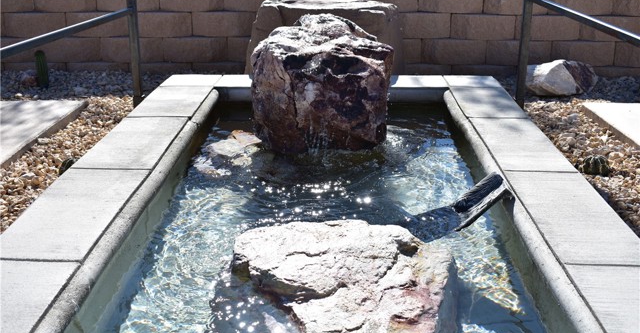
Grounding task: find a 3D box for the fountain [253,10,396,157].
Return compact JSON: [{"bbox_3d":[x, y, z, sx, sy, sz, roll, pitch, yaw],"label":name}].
[{"bbox_3d":[0.011,-0.438,3.727,0.737,0.718,0.563,1,20,2],"label":"fountain"}]

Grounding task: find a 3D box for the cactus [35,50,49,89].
[{"bbox_3d":[-1.716,-0.591,4.281,0.068,0.242,0.068,1,20,2],"label":"cactus"}]

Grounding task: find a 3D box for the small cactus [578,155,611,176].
[{"bbox_3d":[1.155,0.000,2.895,0.115,0.083,0.115,1,20,2],"label":"small cactus"}]

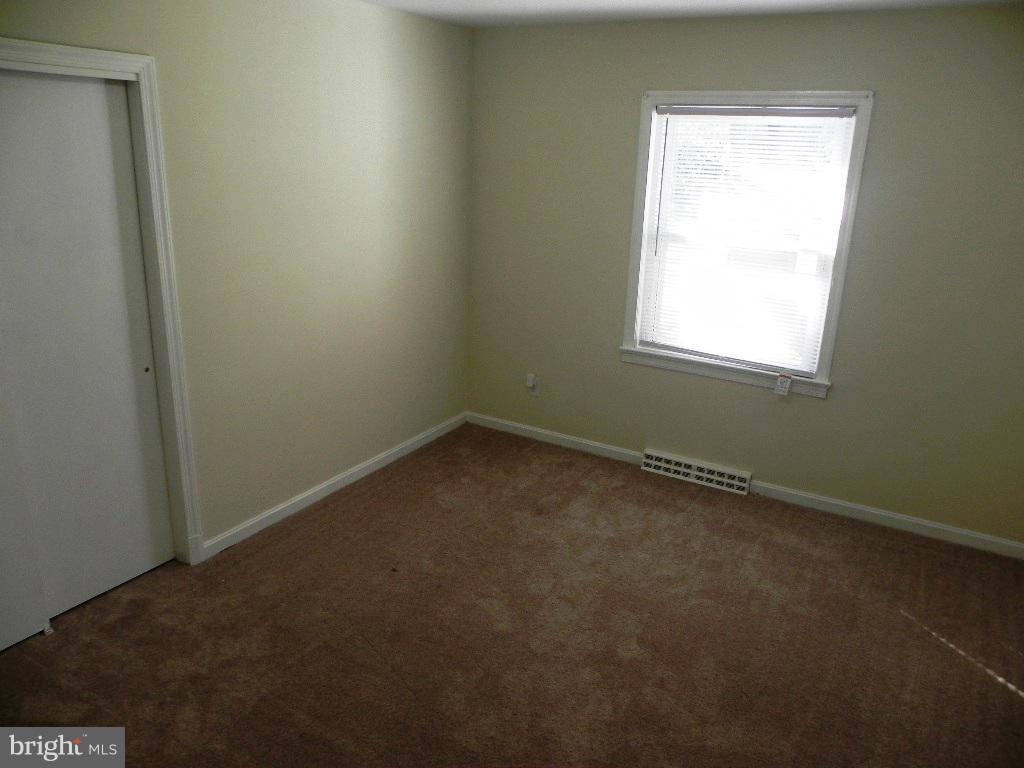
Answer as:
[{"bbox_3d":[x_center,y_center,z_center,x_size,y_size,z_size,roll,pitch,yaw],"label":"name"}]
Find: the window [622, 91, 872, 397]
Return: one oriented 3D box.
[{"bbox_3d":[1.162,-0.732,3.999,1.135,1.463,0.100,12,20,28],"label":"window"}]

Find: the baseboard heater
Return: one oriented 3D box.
[{"bbox_3d":[1.047,0.495,4.396,0.620,0.122,0.057,12,20,28],"label":"baseboard heater"}]

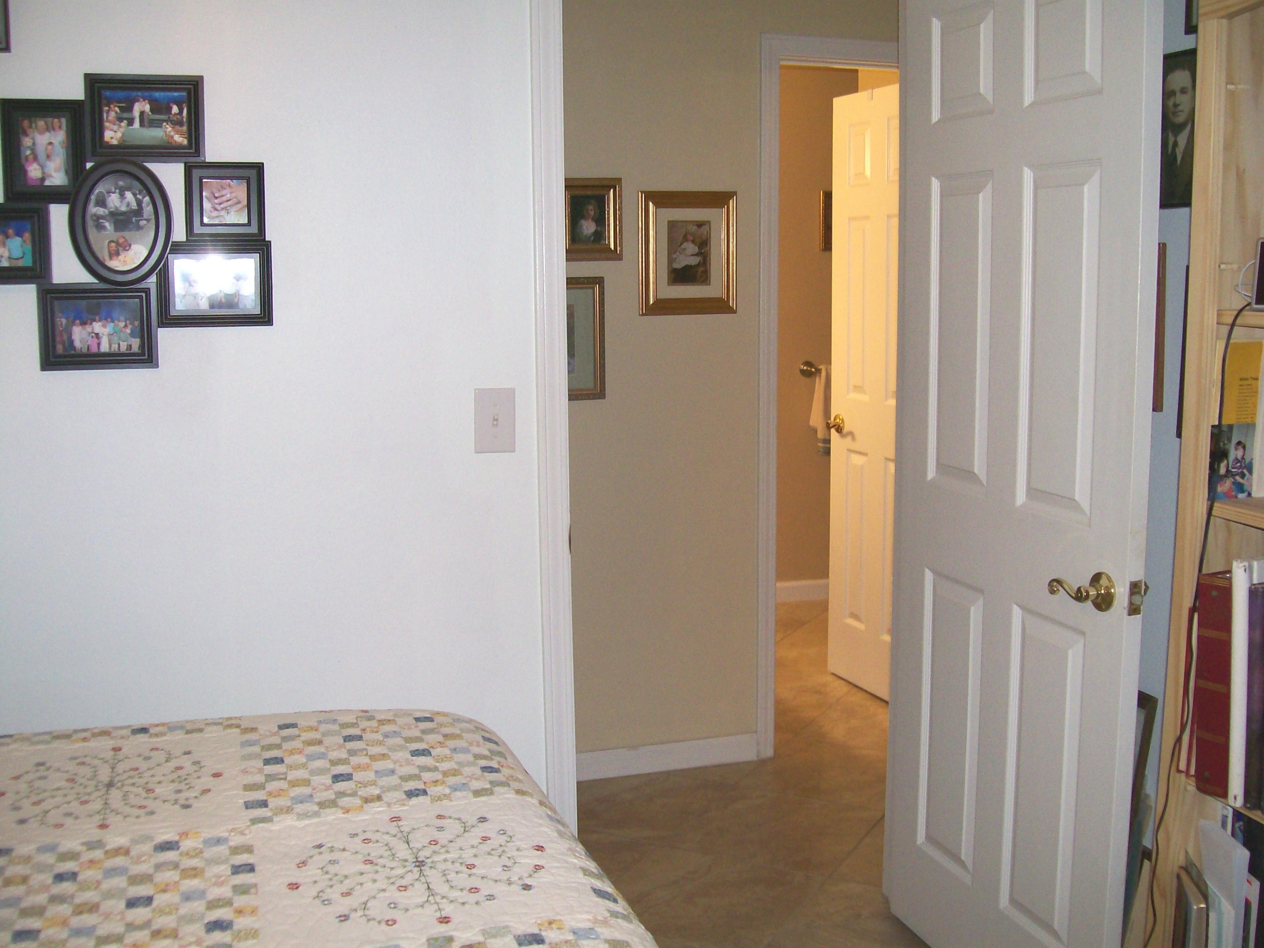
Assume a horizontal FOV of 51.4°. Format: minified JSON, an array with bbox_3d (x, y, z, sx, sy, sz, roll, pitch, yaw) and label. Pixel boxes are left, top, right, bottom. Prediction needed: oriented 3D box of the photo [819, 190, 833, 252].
[{"bbox_3d":[0.902,-1.085,5.651,0.205,0.256,0.022,-3,9,-16],"label":"photo"}]

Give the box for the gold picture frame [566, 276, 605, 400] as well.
[{"bbox_3d":[-0.203,-0.365,3.586,0.270,0.335,0.022,-3,9,-16],"label":"gold picture frame"}]

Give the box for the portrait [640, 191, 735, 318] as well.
[{"bbox_3d":[0.155,-0.612,3.654,0.283,0.338,0.026,-3,9,-16],"label":"portrait"}]

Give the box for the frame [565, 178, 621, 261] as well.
[{"bbox_3d":[-0.117,-0.688,3.561,0.193,0.222,0.026,-3,9,-16],"label":"frame"}]

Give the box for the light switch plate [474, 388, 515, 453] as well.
[{"bbox_3d":[-0.259,-0.101,2.492,0.077,0.122,0.012,-3,9,-16],"label":"light switch plate"}]

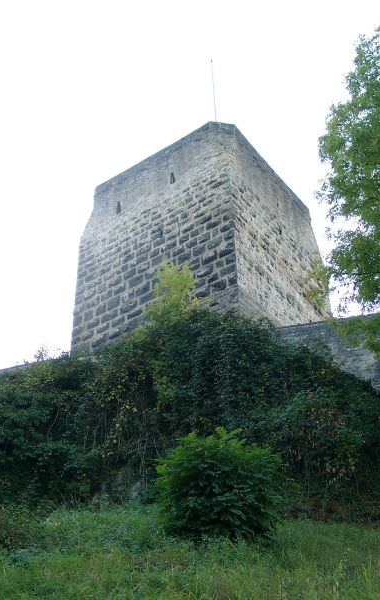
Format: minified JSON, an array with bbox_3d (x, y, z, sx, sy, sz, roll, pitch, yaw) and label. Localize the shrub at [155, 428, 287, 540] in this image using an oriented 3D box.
[{"bbox_3d":[0.509,2.980,12.600,2.100,1.750,2.000,-2,-37,0],"label":"shrub"}]

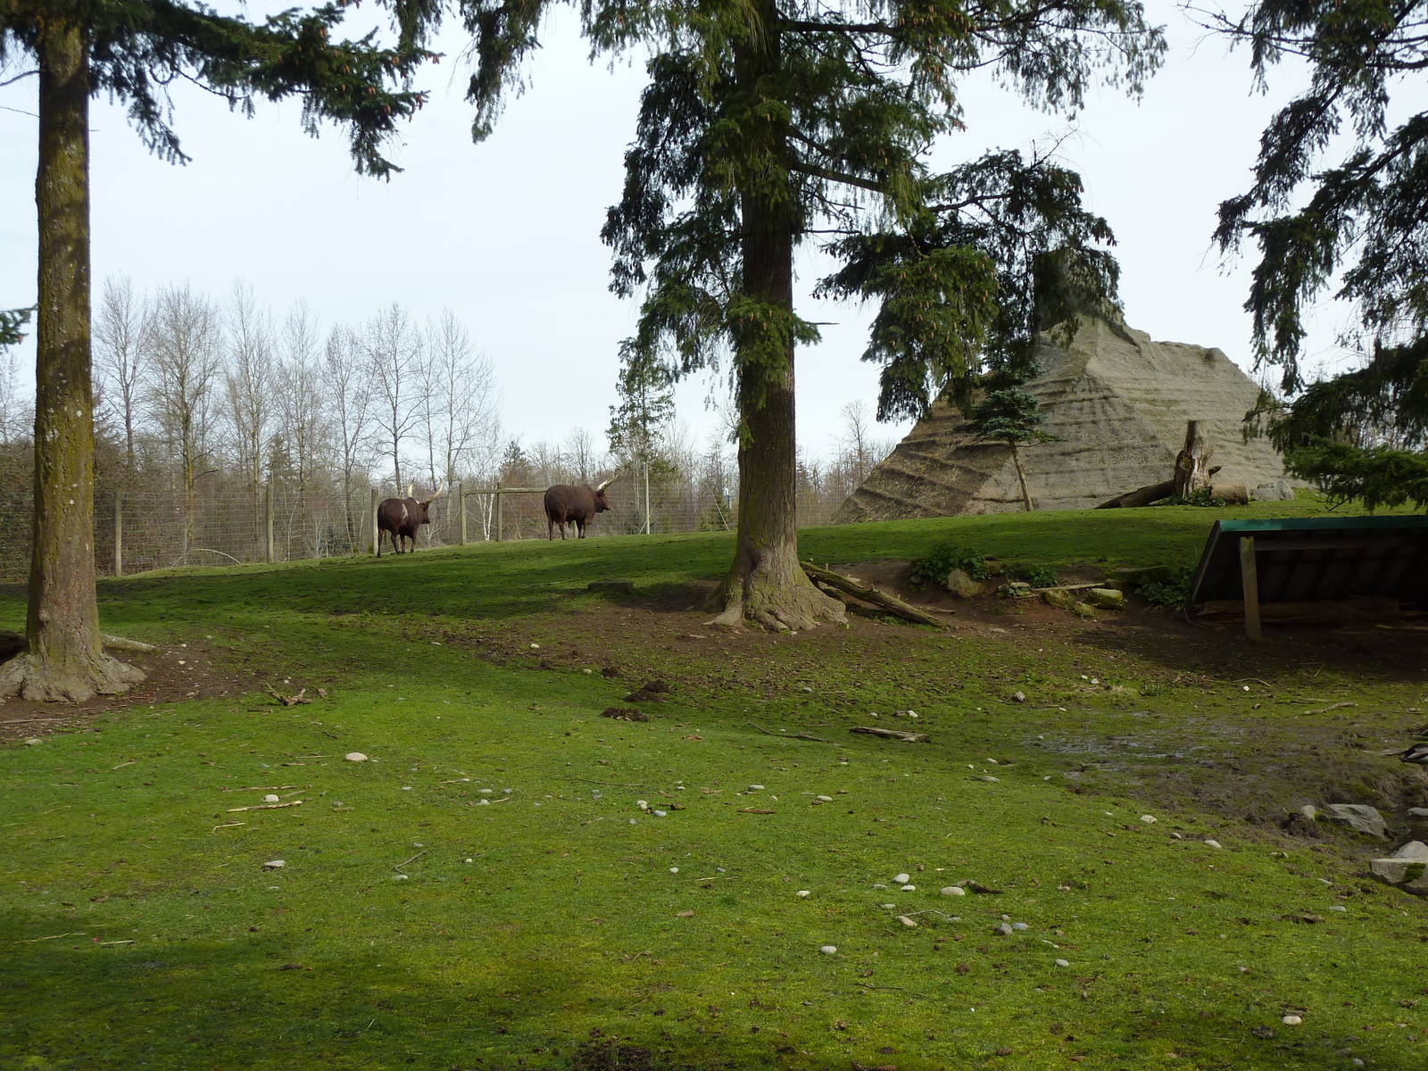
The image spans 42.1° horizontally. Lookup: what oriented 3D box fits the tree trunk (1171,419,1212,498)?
[{"bbox_3d":[10.546,-1.675,41.000,0.900,1.800,0.850,0,2,14],"label":"tree trunk"}]

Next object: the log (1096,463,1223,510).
[{"bbox_3d":[9.904,-1.052,41.200,3.000,0.420,0.420,-18,2,0],"label":"log"}]

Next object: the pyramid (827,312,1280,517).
[{"bbox_3d":[9.350,-3.200,49.500,11.800,5.600,10.800,0,2,11],"label":"pyramid"}]

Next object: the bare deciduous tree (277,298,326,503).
[{"bbox_3d":[-15.966,-4.738,72.000,2.200,8.800,2.200,0,2,-13],"label":"bare deciduous tree"}]

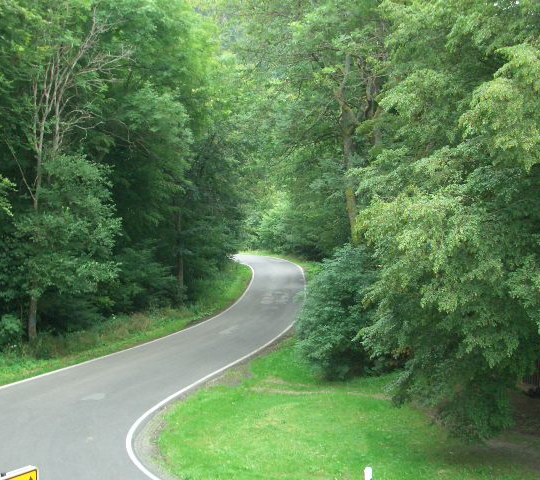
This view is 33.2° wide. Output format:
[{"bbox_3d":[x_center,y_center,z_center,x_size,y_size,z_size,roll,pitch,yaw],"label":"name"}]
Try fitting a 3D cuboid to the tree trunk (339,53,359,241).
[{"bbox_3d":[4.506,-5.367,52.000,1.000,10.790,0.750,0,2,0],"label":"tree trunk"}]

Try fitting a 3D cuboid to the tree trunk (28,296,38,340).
[{"bbox_3d":[-9.659,3.206,37.000,0.380,1.800,0.360,0,2,0],"label":"tree trunk"}]

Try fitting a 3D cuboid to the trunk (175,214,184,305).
[{"bbox_3d":[-5.395,1.043,54.000,0.530,5.360,0.480,0,2,0],"label":"trunk"}]

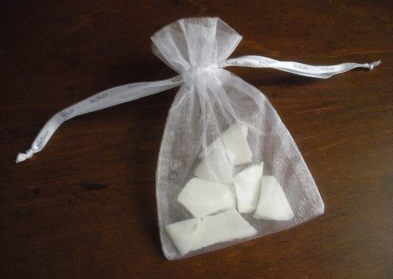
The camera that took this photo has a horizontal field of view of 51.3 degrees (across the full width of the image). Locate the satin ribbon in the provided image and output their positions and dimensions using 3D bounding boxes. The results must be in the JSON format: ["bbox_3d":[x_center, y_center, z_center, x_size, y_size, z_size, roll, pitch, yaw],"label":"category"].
[{"bbox_3d":[0.004,-0.037,0.291,0.265,0.024,0.040,-16,64,-8],"label":"satin ribbon"}]

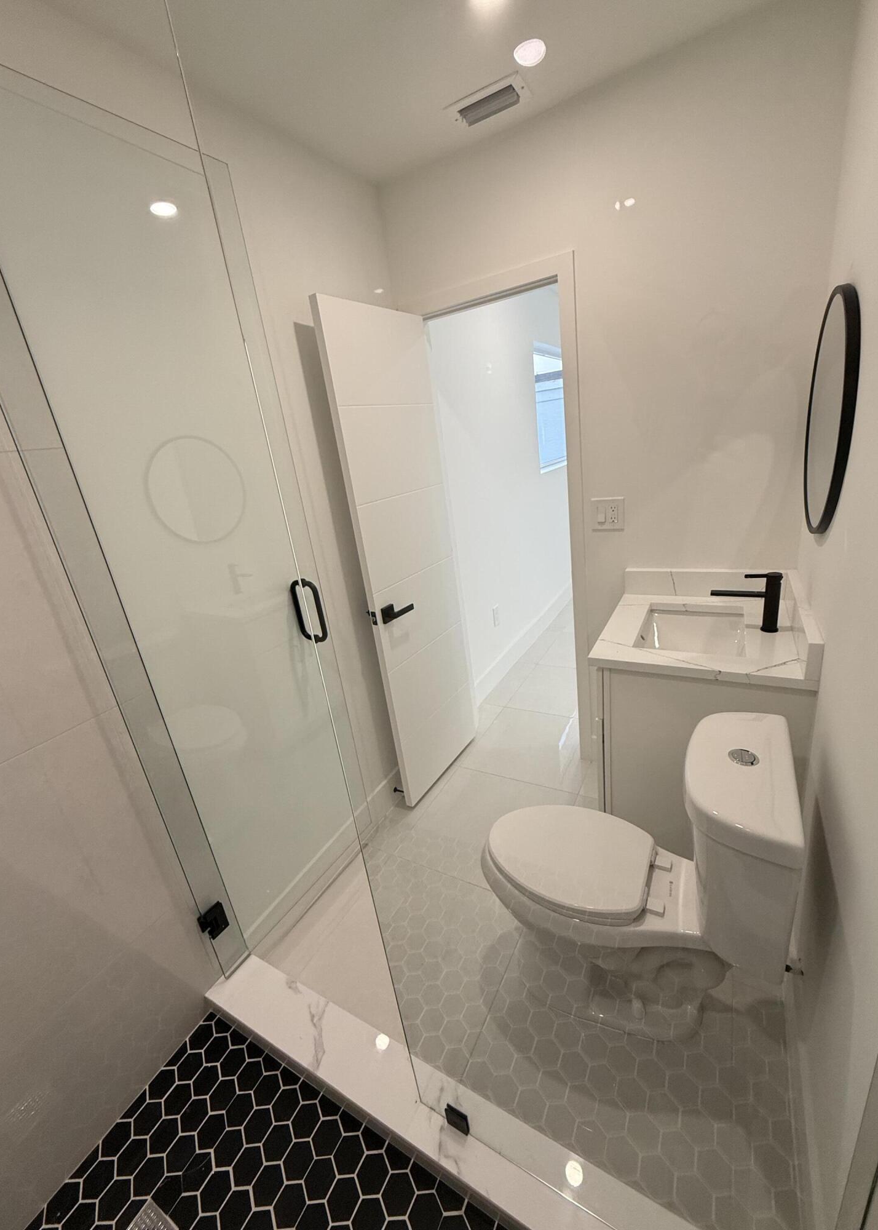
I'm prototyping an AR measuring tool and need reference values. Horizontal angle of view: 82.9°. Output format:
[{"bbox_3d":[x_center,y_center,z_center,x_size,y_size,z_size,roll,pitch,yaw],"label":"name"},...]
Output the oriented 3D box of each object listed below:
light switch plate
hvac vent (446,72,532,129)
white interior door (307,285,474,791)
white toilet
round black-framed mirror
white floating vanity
[{"bbox_3d":[0.662,-0.394,1.950,0.125,0.126,0.010,4,23,30],"label":"light switch plate"},{"bbox_3d":[0.150,-1.571,1.528,0.247,0.015,0.148,4,23,30],"label":"hvac vent"},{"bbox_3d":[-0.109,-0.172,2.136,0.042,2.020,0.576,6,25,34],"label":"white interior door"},{"bbox_3d":[0.487,0.691,1.383,0.751,0.805,0.425,4,23,30],"label":"white toilet"},{"bbox_3d":[1.025,-0.520,1.317,0.027,0.605,0.605,4,23,30],"label":"round black-framed mirror"},{"bbox_3d":[0.912,0.356,1.777,0.576,0.903,0.598,4,23,30],"label":"white floating vanity"}]

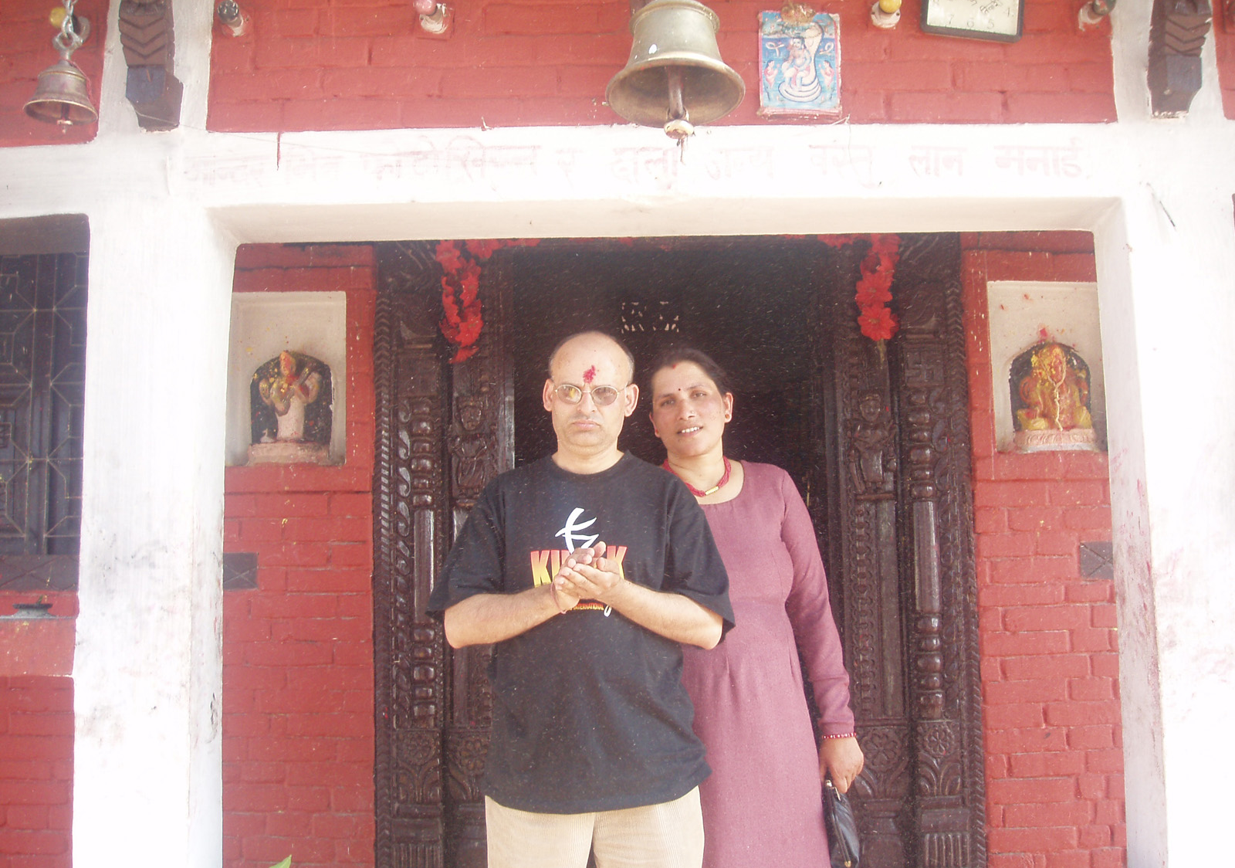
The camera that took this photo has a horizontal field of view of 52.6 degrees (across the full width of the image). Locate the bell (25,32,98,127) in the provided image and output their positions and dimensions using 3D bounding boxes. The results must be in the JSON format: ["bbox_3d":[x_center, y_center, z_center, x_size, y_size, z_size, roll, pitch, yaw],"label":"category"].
[{"bbox_3d":[-0.984,-0.628,2.215,0.120,0.170,0.120,-1,-7,0],"label":"bell"}]

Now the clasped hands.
[{"bbox_3d":[-0.054,0.247,2.166,0.130,0.125,0.125,-1,-7,0],"label":"clasped hands"}]

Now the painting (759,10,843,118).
[{"bbox_3d":[0.376,-0.761,2.576,0.172,0.232,0.012,-1,-7,0],"label":"painting"}]

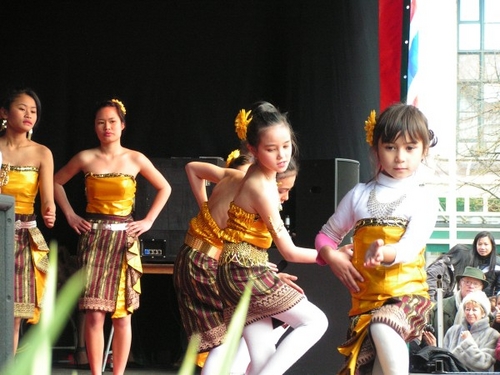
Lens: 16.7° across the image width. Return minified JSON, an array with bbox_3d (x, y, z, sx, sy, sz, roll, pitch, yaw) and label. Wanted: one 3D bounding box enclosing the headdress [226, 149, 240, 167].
[{"bbox_3d":[-0.063,-0.108,6.450,0.040,0.090,0.085,38,0,0],"label":"headdress"}]

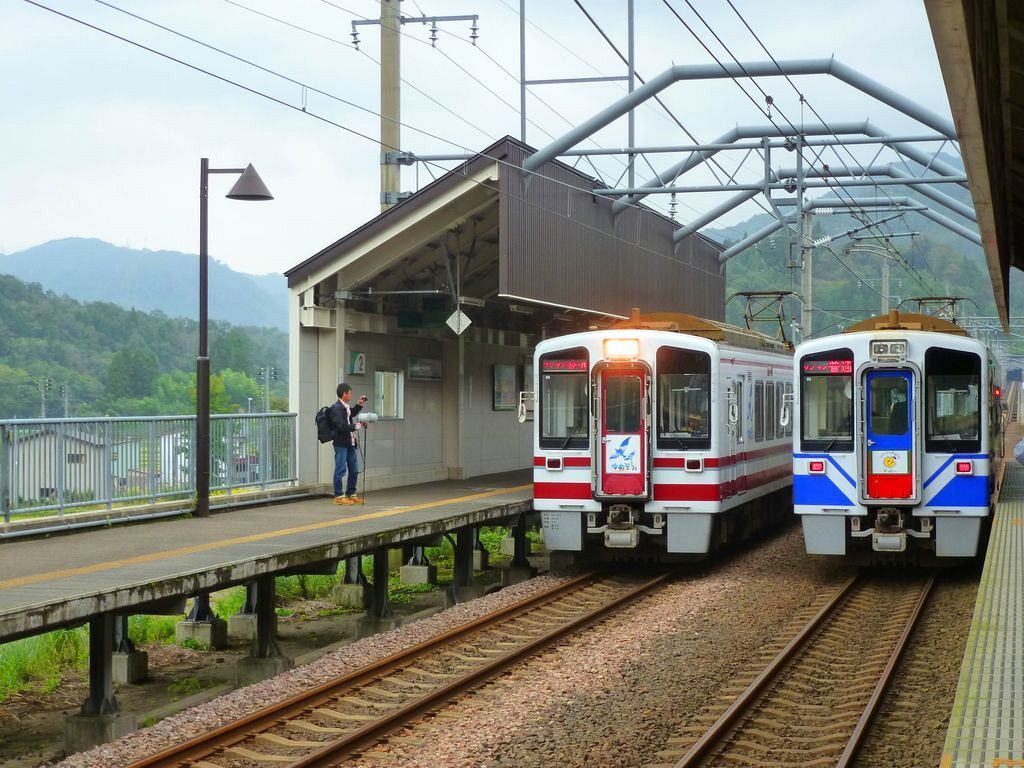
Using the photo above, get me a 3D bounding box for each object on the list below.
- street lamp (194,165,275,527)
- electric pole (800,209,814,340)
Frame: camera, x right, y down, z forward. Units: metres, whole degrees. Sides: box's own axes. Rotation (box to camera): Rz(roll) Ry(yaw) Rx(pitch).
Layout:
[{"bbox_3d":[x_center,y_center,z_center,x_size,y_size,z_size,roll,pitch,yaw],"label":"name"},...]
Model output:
[{"bbox_3d":[-3.530,-0.590,24.500,1.010,4.600,0.620,0,0,15],"label":"street lamp"},{"bbox_3d":[11.560,-1.720,75.500,0.410,10.500,0.410,0,0,15],"label":"electric pole"}]

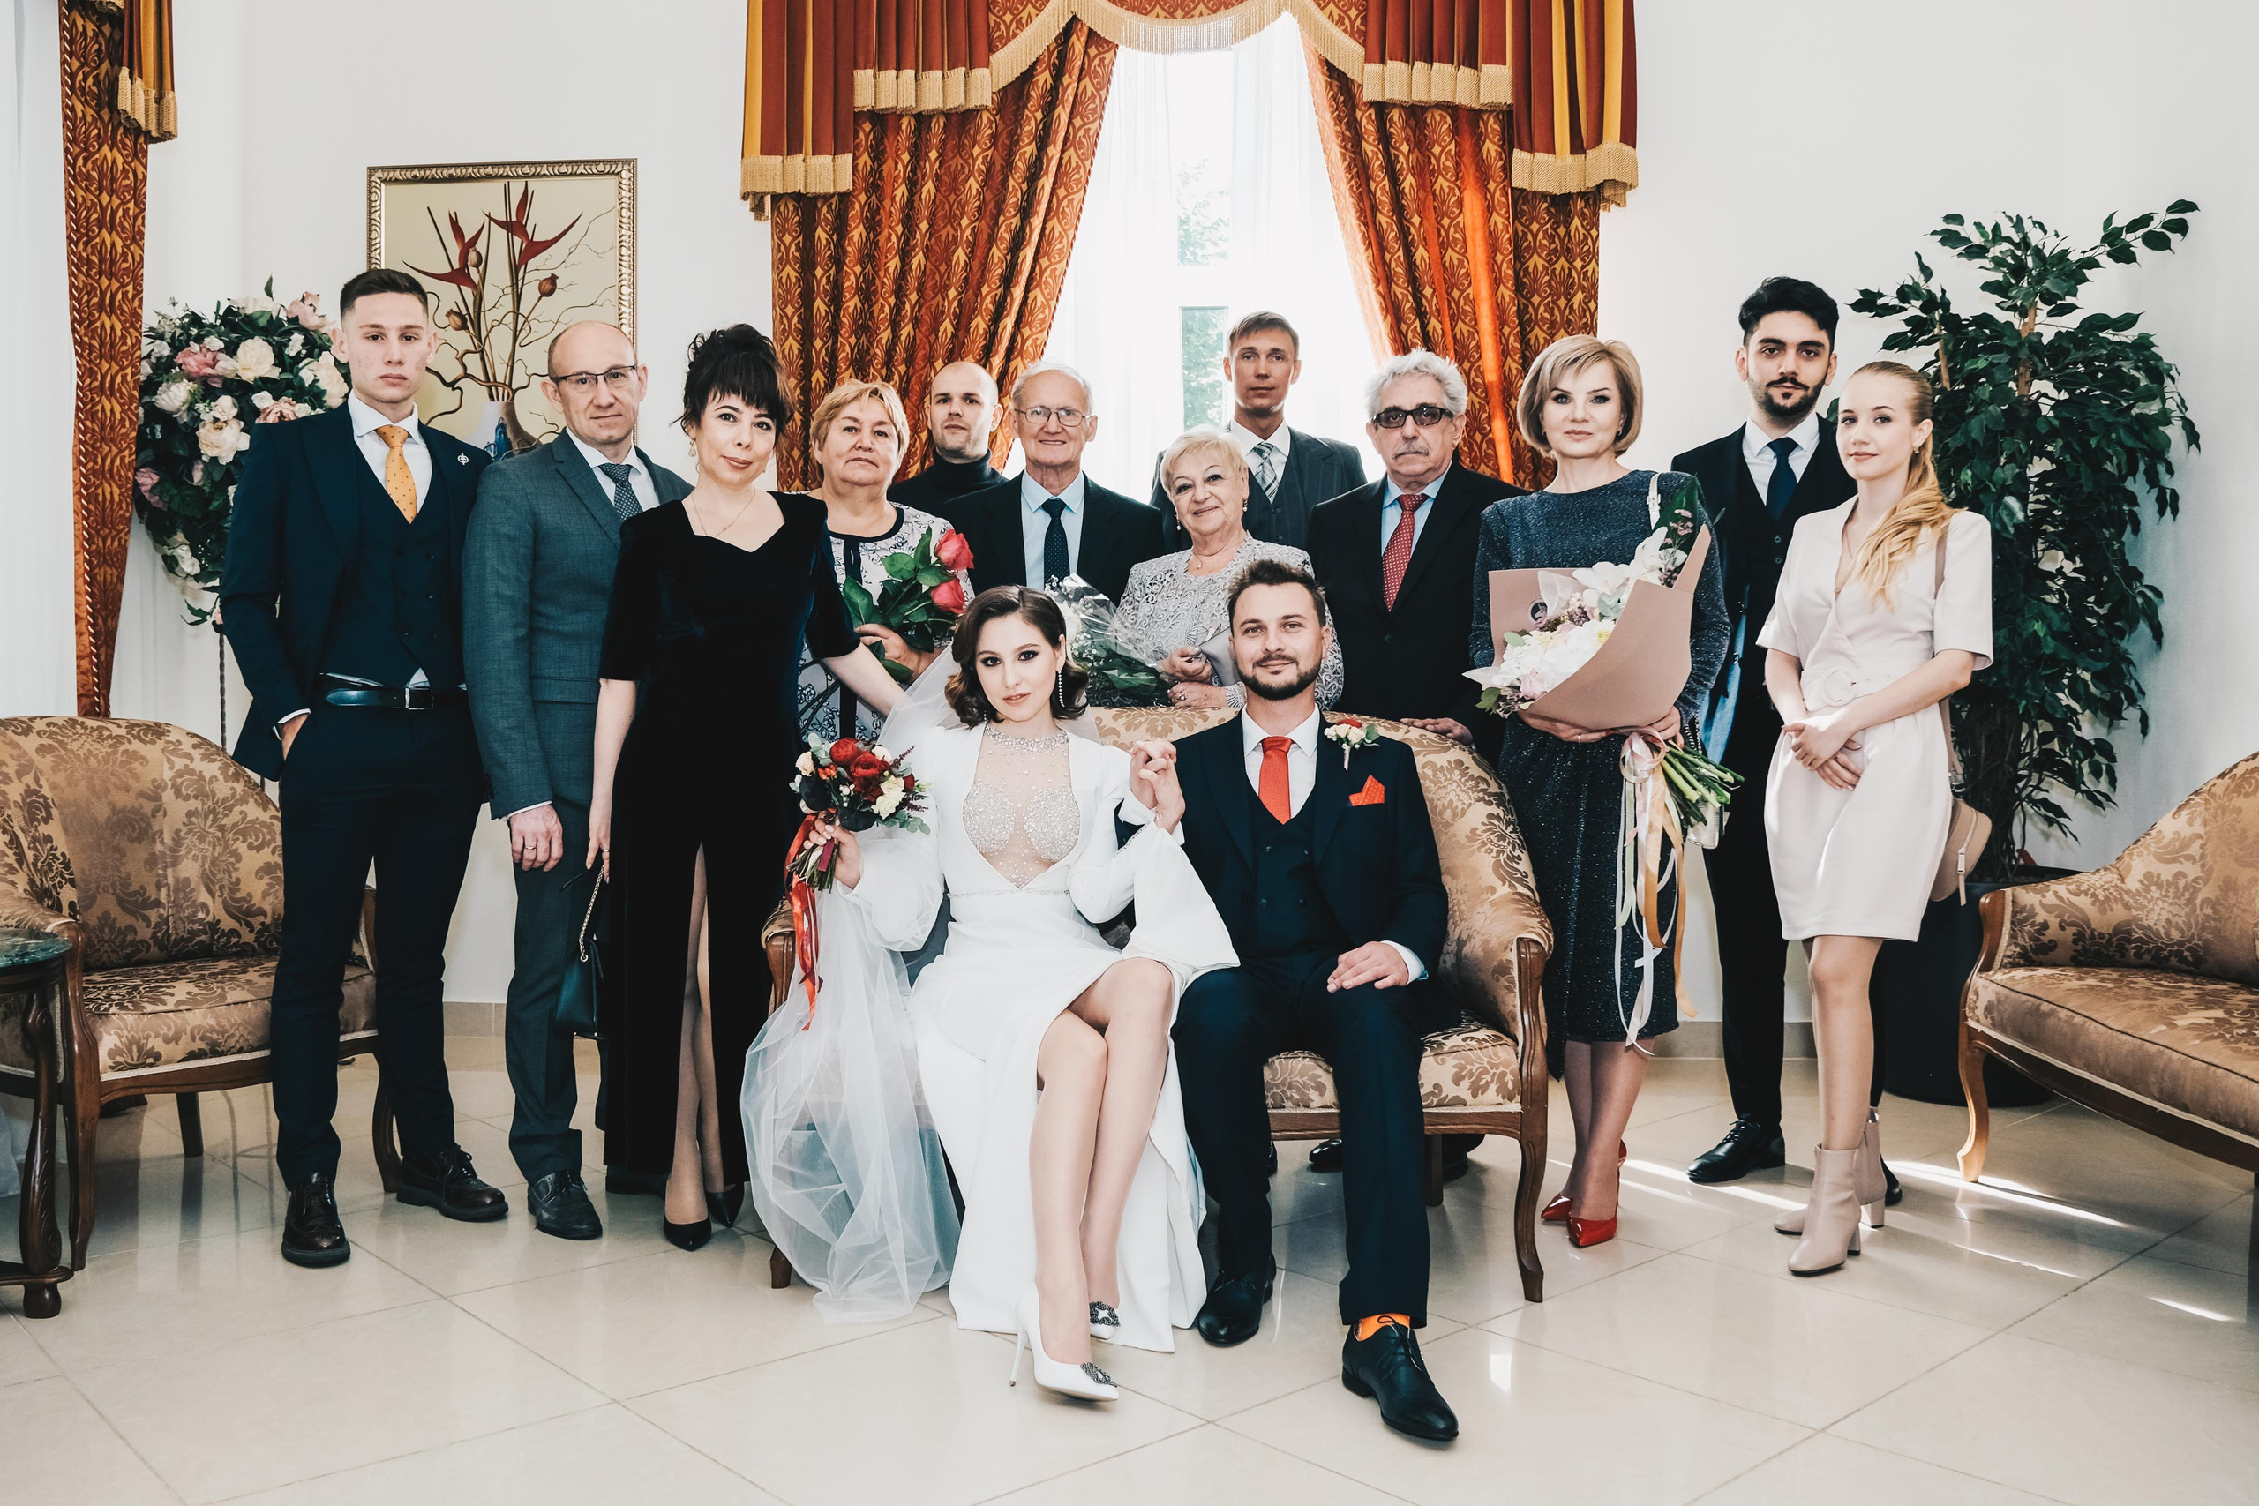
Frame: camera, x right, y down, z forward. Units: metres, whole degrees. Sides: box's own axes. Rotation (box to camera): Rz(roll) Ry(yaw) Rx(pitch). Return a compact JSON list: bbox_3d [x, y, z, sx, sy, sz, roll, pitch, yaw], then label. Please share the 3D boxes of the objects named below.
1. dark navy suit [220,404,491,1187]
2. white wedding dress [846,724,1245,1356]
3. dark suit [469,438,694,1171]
[{"bbox_3d":[-1.465,0.080,3.210,0.500,1.480,0.340,0,0,-40],"label":"dark navy suit"},{"bbox_3d":[-0.165,0.420,2.840,0.690,0.975,0.650,0,0,-6],"label":"white wedding dress"},{"bbox_3d":[-1.110,0.100,3.410,0.500,1.480,0.320,0,0,-34],"label":"dark suit"}]

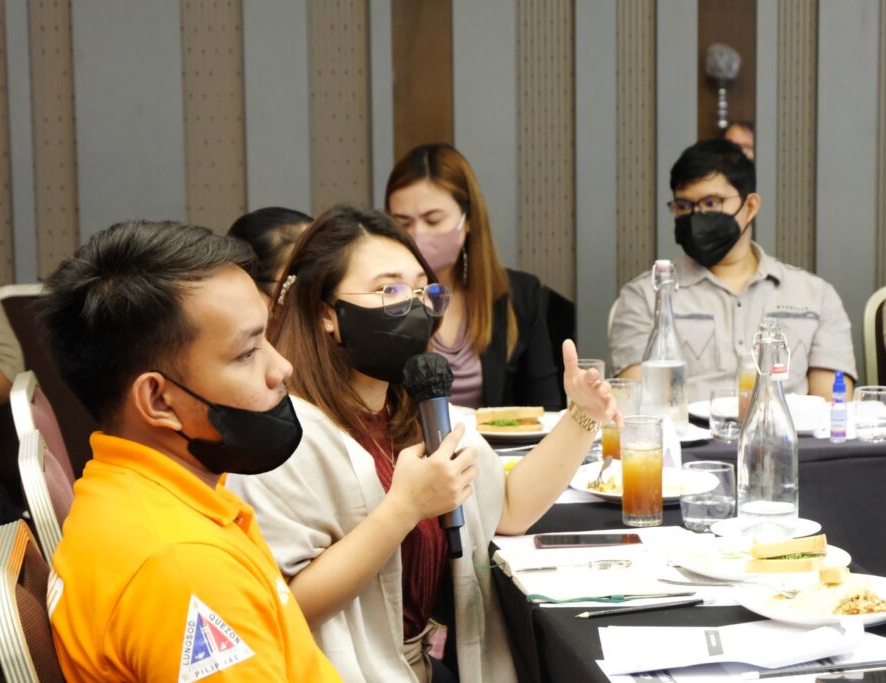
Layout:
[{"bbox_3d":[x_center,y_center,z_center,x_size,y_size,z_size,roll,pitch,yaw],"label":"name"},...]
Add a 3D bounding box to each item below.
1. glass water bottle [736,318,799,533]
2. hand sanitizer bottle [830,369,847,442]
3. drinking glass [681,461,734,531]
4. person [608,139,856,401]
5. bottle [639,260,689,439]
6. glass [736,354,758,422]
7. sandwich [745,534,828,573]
[{"bbox_3d":[0.474,0.120,3.097,0.087,0.307,0.087,0,7,6],"label":"glass water bottle"},{"bbox_3d":[0.705,0.115,3.798,0.029,0.129,0.029,1,8,11],"label":"hand sanitizer bottle"},{"bbox_3d":[0.394,0.230,3.161,0.083,0.092,0.083,0,7,6],"label":"drinking glass"},{"bbox_3d":[0.613,0.241,4.290,0.550,1.278,0.740,-1,7,-3],"label":"person"},{"bbox_3d":[0.399,0.012,3.836,0.085,0.314,0.085,-1,7,0],"label":"bottle"},{"bbox_3d":[0.570,0.094,3.890,0.060,0.149,0.060,-1,7,0],"label":"glass"},{"bbox_3d":[0.450,0.276,2.821,0.100,0.045,0.068,-1,7,0],"label":"sandwich"}]

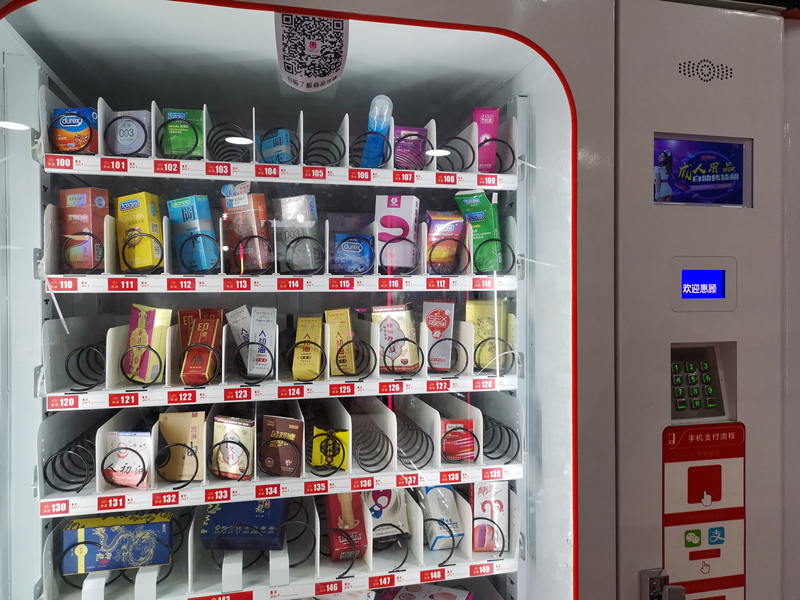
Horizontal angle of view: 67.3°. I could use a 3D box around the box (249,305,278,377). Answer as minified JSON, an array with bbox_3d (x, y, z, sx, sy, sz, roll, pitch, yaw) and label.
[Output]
[{"bbox_3d":[-0.218,0.066,0.956,0.036,0.106,0.031,2,-10,-6],"label":"box"}]

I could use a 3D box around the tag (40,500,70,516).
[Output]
[{"bbox_3d":[-0.472,0.284,0.822,0.035,0.018,0.002,0,1,-14],"label":"tag"}]

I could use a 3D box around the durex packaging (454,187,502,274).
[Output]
[{"bbox_3d":[0.141,-0.119,1.048,0.058,0.138,0.030,-3,6,28],"label":"durex packaging"}]

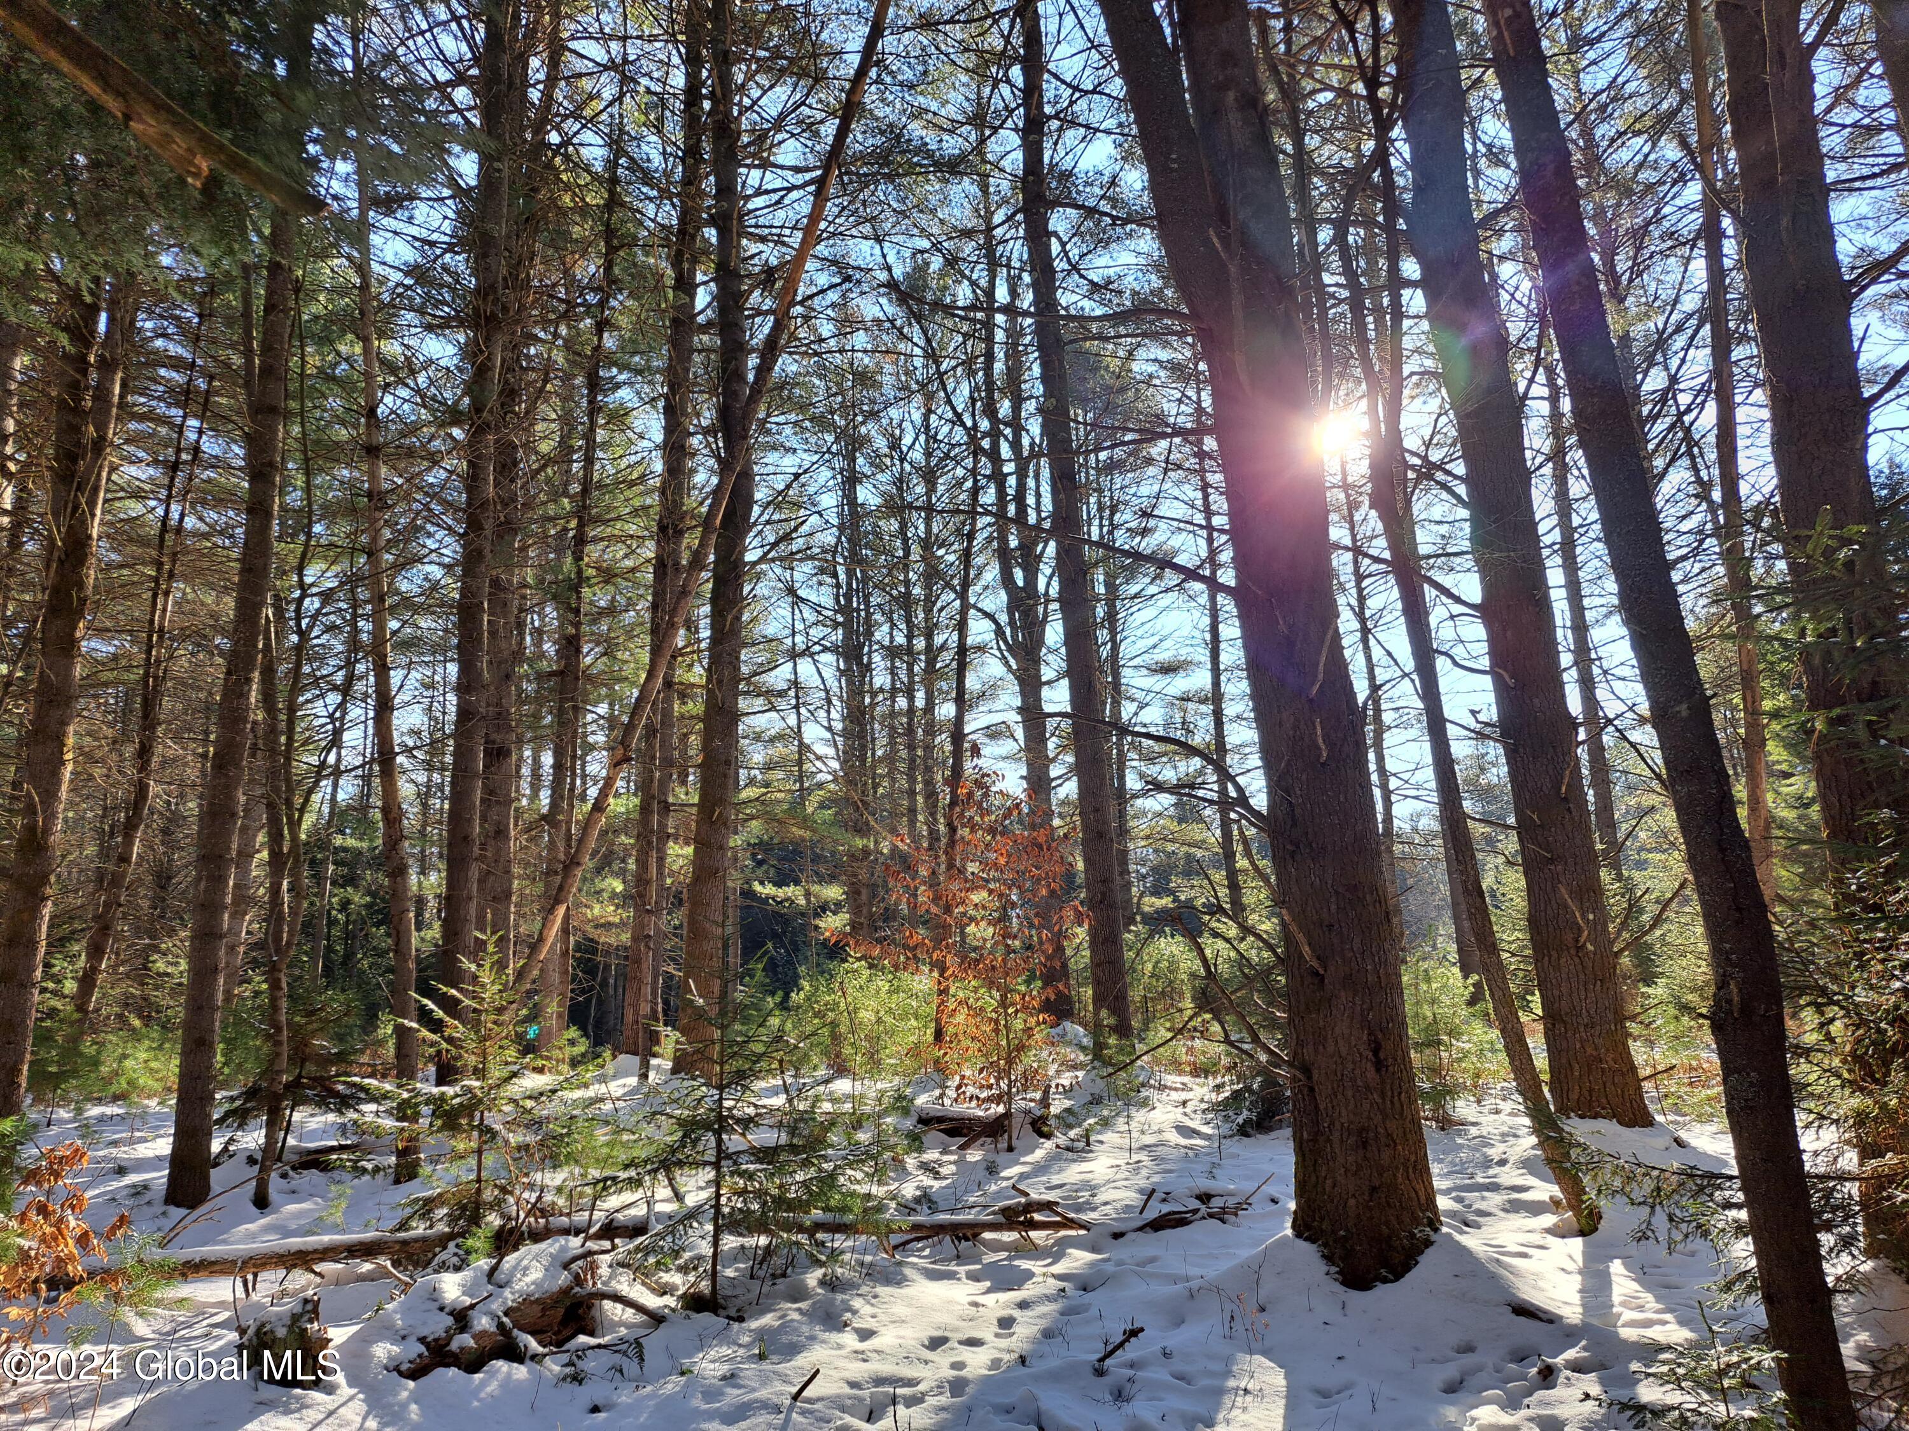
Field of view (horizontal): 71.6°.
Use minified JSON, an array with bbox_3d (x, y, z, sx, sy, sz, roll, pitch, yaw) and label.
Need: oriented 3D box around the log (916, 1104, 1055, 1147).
[{"bbox_3d":[0.246,3.294,10.650,1.148,0.330,0.450,-7,-12,28],"label":"log"}]

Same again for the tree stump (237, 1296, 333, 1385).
[{"bbox_3d":[-2.434,2.277,4.817,0.310,0.330,0.300,-1,-11,0],"label":"tree stump"}]

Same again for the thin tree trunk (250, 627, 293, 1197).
[{"bbox_3d":[-4.217,1.131,8.166,0.170,3.657,0.150,-5,-11,-1],"label":"thin tree trunk"}]

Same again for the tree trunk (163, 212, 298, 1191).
[{"bbox_3d":[-4.637,-0.318,8.587,0.280,6.646,0.280,-1,-11,0],"label":"tree trunk"}]

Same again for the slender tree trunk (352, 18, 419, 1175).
[{"bbox_3d":[-4.206,-1.244,9.709,0.240,8.882,0.240,-7,-11,-1],"label":"slender tree trunk"}]

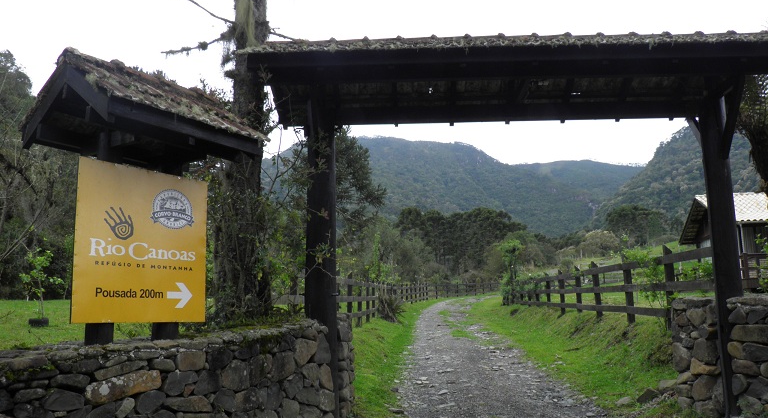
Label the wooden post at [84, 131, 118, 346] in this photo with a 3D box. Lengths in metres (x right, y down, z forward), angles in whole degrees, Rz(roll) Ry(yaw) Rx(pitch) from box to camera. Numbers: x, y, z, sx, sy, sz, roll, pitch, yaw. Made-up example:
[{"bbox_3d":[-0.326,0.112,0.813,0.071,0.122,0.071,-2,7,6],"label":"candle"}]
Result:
[{"bbox_3d":[-2.026,0.169,4.511,0.140,1.590,0.140,-6,-10,33],"label":"wooden post"}]

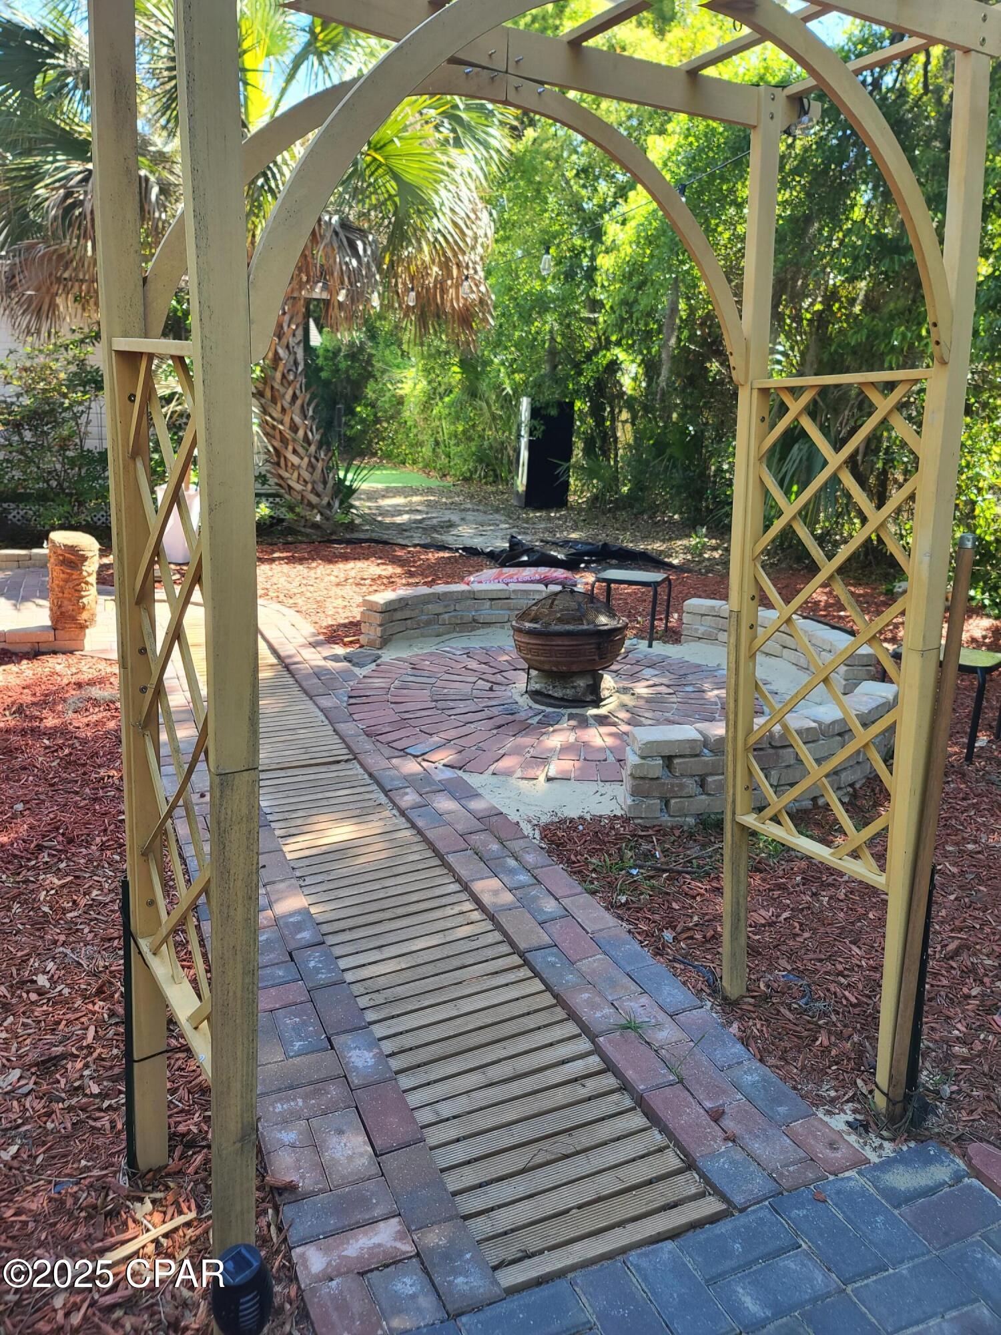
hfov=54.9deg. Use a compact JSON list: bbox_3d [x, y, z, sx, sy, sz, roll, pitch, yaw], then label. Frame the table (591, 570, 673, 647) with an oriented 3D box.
[{"bbox_3d":[0.828,-0.386,6.130,0.415,0.405,0.395,8,17,21],"label":"table"}]

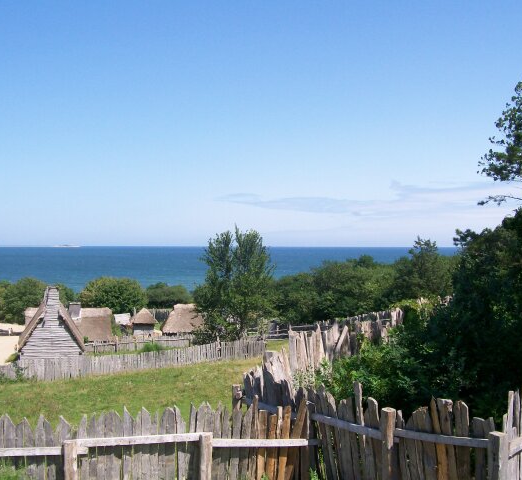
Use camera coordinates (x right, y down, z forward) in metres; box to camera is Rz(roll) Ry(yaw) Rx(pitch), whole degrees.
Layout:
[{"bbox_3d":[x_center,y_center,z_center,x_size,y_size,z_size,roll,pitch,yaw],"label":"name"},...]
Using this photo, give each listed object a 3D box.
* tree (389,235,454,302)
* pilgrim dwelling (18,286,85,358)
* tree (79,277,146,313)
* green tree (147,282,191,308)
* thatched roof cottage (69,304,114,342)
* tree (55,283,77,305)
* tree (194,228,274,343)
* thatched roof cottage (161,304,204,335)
[{"bbox_3d":[18.085,3.718,75.000,7.660,8.230,6.510,0,-1,14],"label":"tree"},{"bbox_3d":[-15.533,6.047,49.115,4.500,5.650,6.600,0,-1,-19],"label":"pilgrim dwelling"},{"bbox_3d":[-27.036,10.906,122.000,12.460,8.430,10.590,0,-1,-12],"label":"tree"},{"bbox_3d":[-22.115,14.303,160.000,11.300,8.170,9.600,0,-1,-8],"label":"green tree"},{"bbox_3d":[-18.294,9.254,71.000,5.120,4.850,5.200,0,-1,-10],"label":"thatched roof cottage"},{"bbox_3d":[-46.342,13.739,155.000,7.680,7.680,7.680,0,-1,-17],"label":"tree"},{"bbox_3d":[-2.787,4.838,70.000,8.620,12.520,7.330,0,-1,-2],"label":"tree"},{"bbox_3d":[-10.344,11.088,90.000,6.220,4.730,5.200,0,-1,-5],"label":"thatched roof cottage"}]

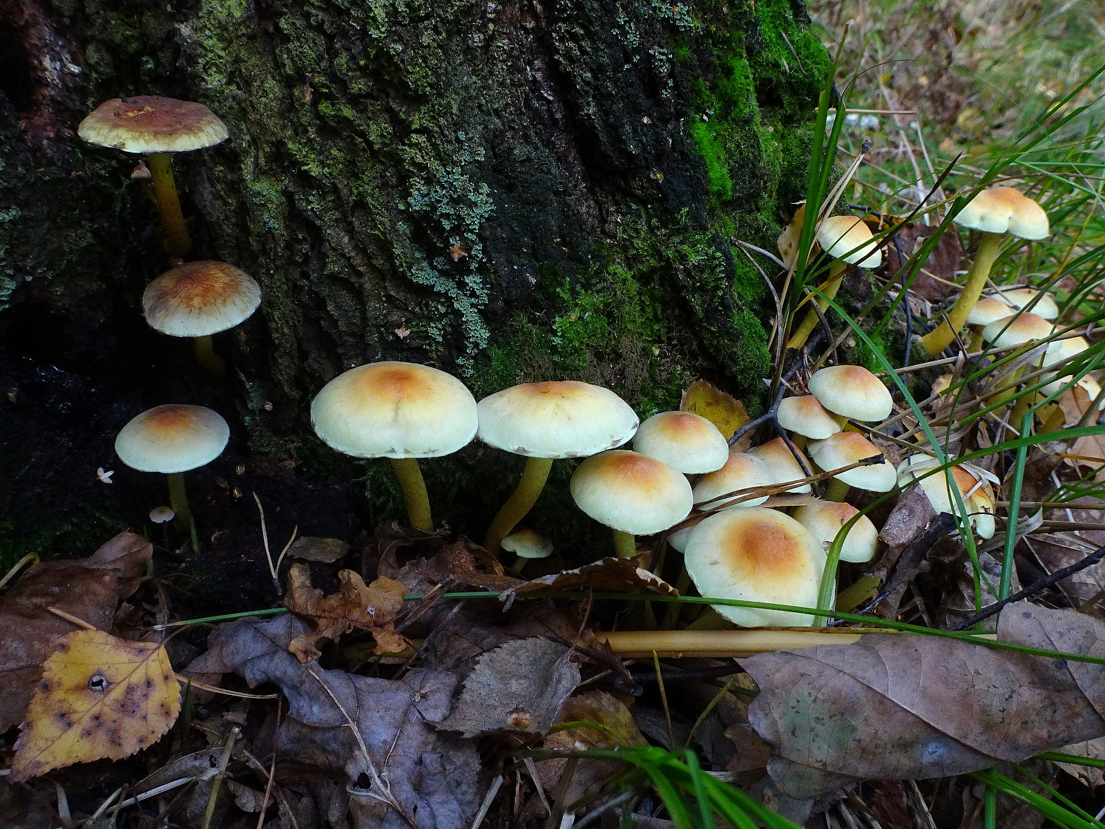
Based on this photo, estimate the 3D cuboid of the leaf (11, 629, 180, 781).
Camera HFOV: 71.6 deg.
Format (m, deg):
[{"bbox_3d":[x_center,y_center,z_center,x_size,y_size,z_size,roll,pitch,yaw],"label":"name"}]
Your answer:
[{"bbox_3d":[-0.130,0.081,0.215,0.045,0.009,0.052,21,26,7],"label":"leaf"}]

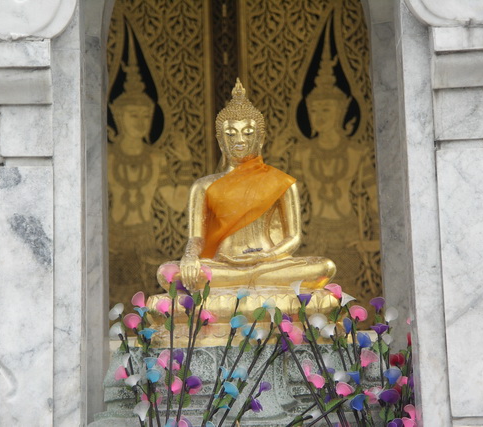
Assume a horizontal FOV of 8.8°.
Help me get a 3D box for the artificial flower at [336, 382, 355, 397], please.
[{"bbox_3d":[0.313,0.530,9.400,0.060,0.042,0.049,8,-18,-30],"label":"artificial flower"}]

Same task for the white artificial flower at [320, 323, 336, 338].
[{"bbox_3d":[0.249,0.339,9.000,0.046,0.041,0.040,-9,-20,22],"label":"white artificial flower"}]

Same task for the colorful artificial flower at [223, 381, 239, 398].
[{"bbox_3d":[-0.028,0.508,9.000,0.045,0.046,0.042,8,-21,-26],"label":"colorful artificial flower"}]

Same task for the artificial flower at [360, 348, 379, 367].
[{"bbox_3d":[0.369,0.415,9.000,0.053,0.050,0.045,6,-23,-19],"label":"artificial flower"}]

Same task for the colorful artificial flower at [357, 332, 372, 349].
[{"bbox_3d":[0.374,0.386,9.500,0.043,0.049,0.043,4,-17,-18],"label":"colorful artificial flower"}]

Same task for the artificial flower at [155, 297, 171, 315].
[{"bbox_3d":[-0.224,0.267,9.000,0.045,0.048,0.045,-9,-23,19],"label":"artificial flower"}]

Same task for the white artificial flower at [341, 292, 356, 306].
[{"bbox_3d":[0.310,0.248,9.000,0.043,0.038,0.038,-9,-20,22],"label":"white artificial flower"}]

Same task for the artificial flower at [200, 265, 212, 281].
[{"bbox_3d":[-0.110,0.179,9.500,0.041,0.049,0.039,11,-20,-38],"label":"artificial flower"}]

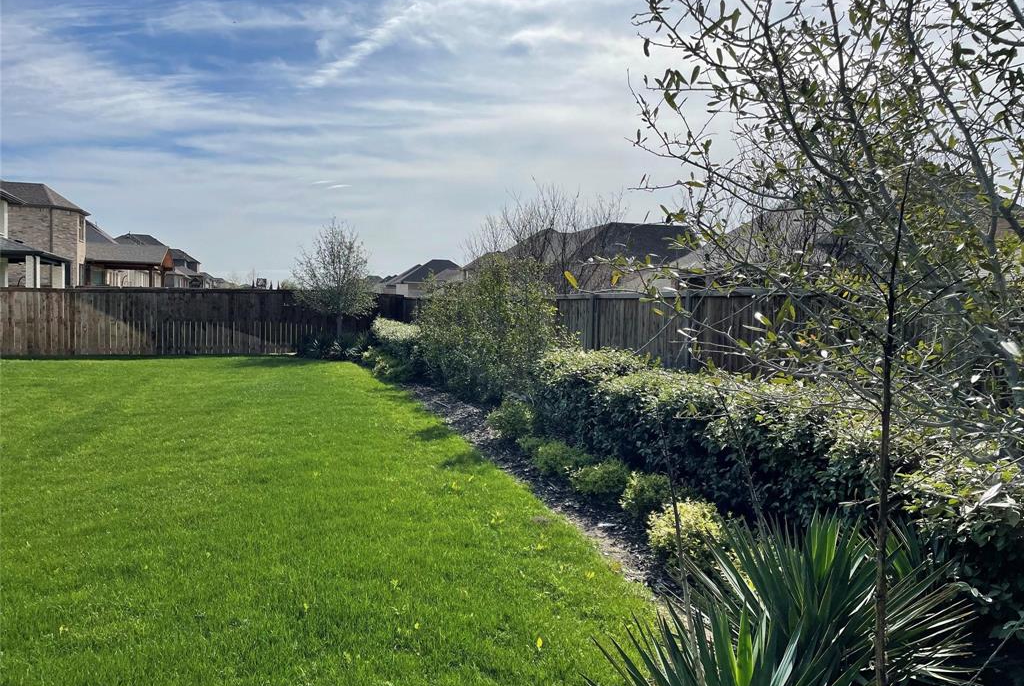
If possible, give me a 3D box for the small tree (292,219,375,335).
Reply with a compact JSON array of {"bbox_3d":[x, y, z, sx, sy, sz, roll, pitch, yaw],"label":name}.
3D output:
[{"bbox_3d":[-5.000,-1.500,21.600,2.350,3.800,2.300,0,3,0],"label":"small tree"}]

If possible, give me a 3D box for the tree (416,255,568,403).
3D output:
[{"bbox_3d":[-0.320,-0.210,11.900,2.300,2.300,2.100,0,3,0],"label":"tree"}]

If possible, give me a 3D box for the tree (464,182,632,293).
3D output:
[{"bbox_3d":[0.810,-1.450,17.000,3.700,4.300,3.500,0,3,0],"label":"tree"}]

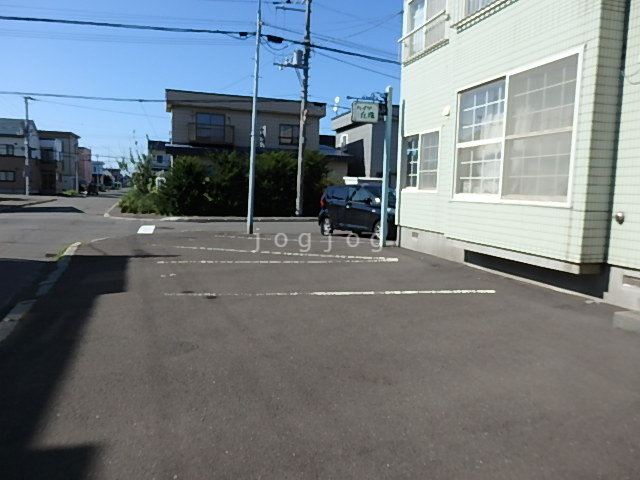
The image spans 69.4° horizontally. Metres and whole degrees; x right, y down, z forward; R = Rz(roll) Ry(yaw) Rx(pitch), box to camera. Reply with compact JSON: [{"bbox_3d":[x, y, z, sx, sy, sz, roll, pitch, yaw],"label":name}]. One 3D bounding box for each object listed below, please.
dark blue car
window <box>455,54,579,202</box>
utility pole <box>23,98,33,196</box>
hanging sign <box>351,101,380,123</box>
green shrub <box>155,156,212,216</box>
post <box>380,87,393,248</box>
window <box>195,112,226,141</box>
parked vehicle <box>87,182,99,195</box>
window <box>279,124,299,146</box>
[{"bbox_3d":[1.557,-0.906,14.055,1.480,1.600,3.400,-3,7,-36],"label":"dark blue car"},{"bbox_3d":[2.894,-1.579,7.234,0.120,1.950,2.750,0,6,-16],"label":"window"},{"bbox_3d":[-29.744,-9.508,47.000,0.450,10.100,0.450,0,6,-16],"label":"utility pole"},{"bbox_3d":[1.090,-3.069,11.193,0.640,0.480,0.140,0,6,-16],"label":"hanging sign"},{"bbox_3d":[-6.822,-2.649,23.100,2.800,2.900,2.300,0,6,-16],"label":"green shrub"},{"bbox_3d":[1.625,-1.744,11.183,0.120,3.830,0.120,0,6,-17],"label":"post"},{"bbox_3d":[-6.415,-6.563,27.208,1.640,1.780,0.120,0,6,-16],"label":"window"},{"bbox_3d":[-29.985,-6.770,61.000,1.600,1.600,3.700,0,6,-16],"label":"parked vehicle"},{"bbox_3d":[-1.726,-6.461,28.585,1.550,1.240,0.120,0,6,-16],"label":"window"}]

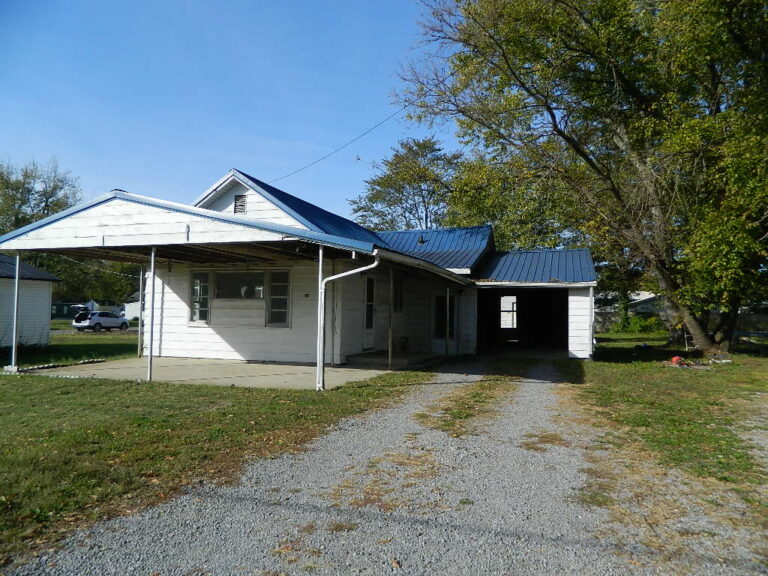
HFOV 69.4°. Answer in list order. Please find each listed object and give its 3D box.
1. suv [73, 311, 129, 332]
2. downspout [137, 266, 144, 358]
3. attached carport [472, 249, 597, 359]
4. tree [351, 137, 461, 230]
[{"bbox_3d":[-23.397,2.789,46.279,1.860,1.680,4.650,0,-3,17],"label":"suv"},{"bbox_3d":[-6.723,0.666,15.350,0.100,2.530,0.100,0,-3,19],"label":"downspout"},{"bbox_3d":[5.738,0.435,20.609,3.742,3.755,7.182,0,-3,19],"label":"attached carport"},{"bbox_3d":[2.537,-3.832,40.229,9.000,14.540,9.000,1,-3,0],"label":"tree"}]

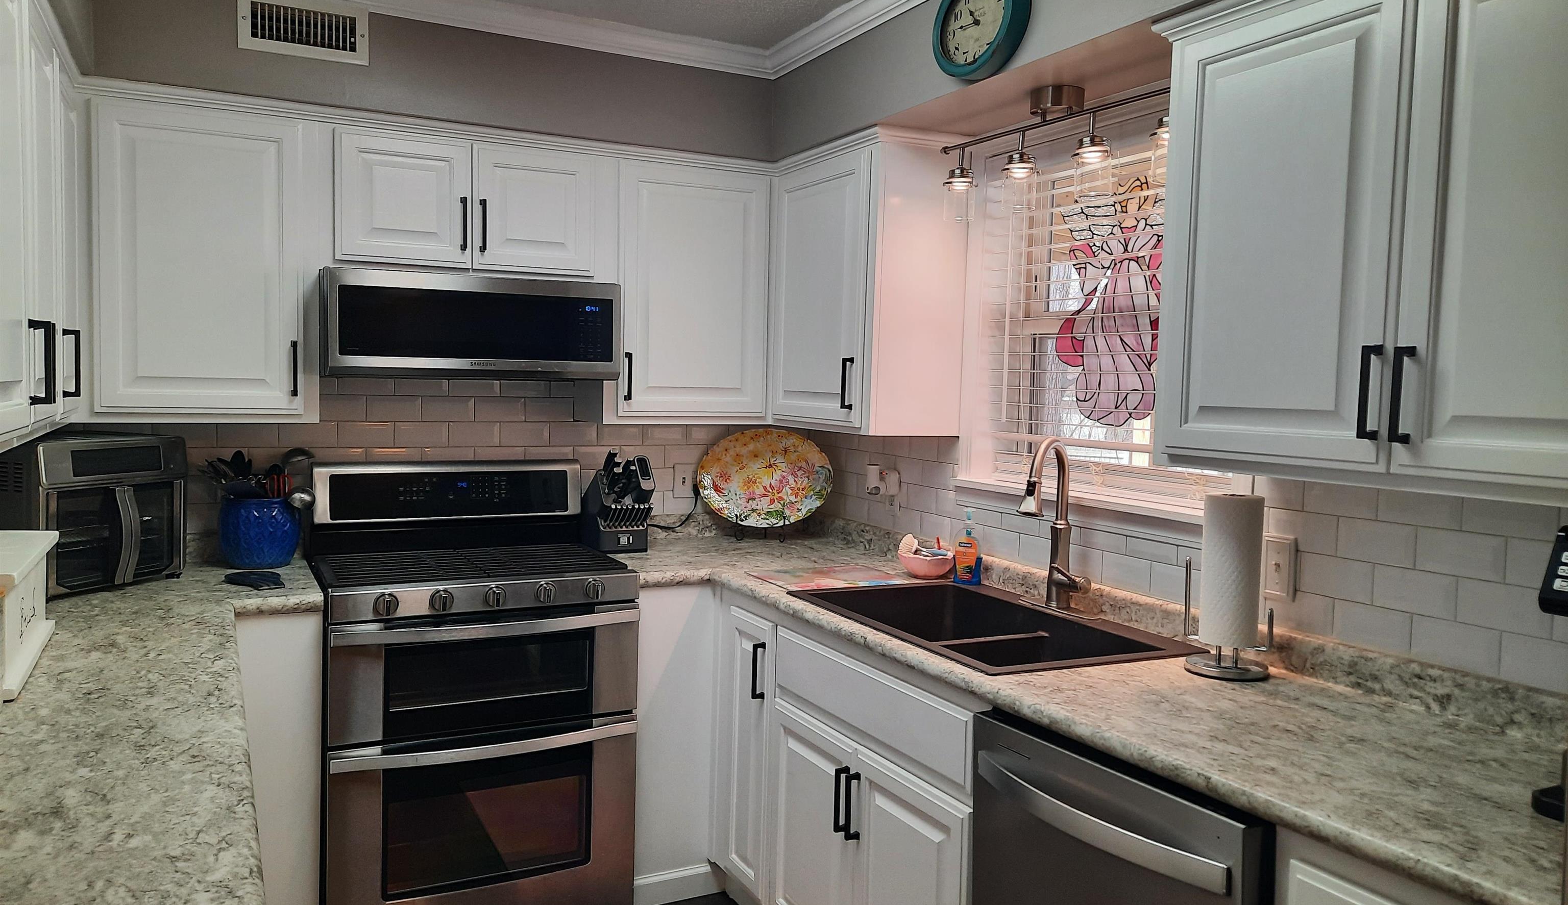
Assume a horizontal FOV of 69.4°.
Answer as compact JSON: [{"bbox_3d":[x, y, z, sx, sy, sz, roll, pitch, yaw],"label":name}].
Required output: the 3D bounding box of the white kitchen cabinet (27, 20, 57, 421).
[{"bbox_3d":[-1.503,-0.418,2.005,0.335,0.780,0.425,0,4,-27],"label":"white kitchen cabinet"}]

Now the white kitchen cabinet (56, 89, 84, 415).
[{"bbox_3d":[-1.701,-0.447,2.392,0.335,0.780,0.445,0,4,-27],"label":"white kitchen cabinet"}]

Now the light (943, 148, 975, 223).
[{"bbox_3d":[0.457,-0.692,2.930,0.084,0.189,0.084,1,4,0],"label":"light"}]

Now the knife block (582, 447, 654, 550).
[{"bbox_3d":[-0.505,0.139,3.403,0.147,0.309,0.265,0,4,-27],"label":"knife block"}]

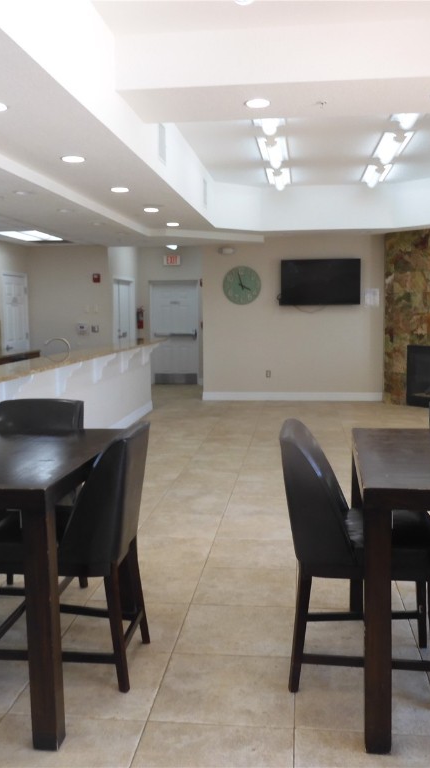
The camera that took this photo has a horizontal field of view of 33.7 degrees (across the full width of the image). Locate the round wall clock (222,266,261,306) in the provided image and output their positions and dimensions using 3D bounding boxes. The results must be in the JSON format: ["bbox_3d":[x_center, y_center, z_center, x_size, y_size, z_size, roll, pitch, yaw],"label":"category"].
[{"bbox_3d":[0.436,-1.572,11.334,0.610,0.610,0.040,0,6,7],"label":"round wall clock"}]

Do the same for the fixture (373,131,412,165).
[{"bbox_3d":[1.966,-2.598,7.879,0.315,0.090,1.220,0,6,7],"label":"fixture"}]

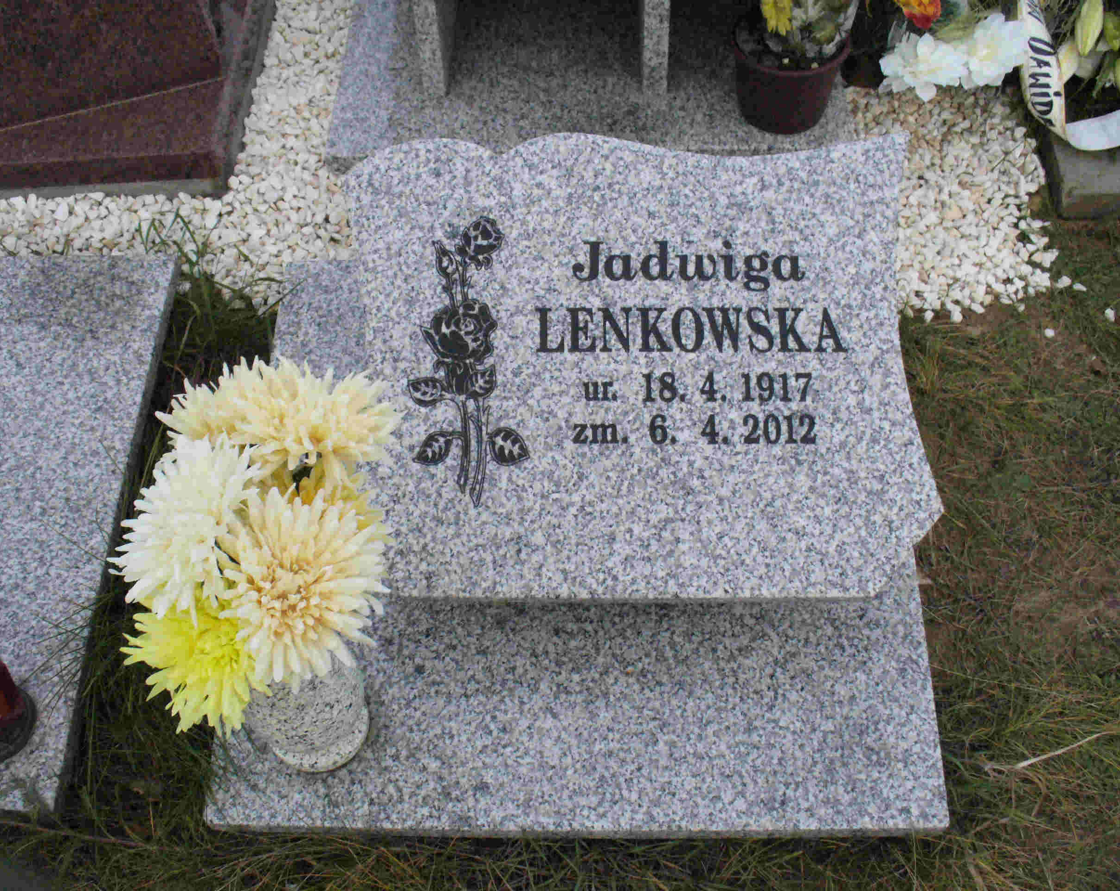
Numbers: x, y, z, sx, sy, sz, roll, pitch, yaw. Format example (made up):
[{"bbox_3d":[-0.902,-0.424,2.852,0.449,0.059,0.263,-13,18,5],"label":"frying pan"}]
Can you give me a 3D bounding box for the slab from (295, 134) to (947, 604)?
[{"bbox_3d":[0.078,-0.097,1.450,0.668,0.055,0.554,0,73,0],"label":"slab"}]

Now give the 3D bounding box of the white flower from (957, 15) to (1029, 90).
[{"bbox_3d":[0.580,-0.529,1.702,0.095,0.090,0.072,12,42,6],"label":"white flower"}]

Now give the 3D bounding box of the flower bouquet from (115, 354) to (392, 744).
[{"bbox_3d":[-0.269,0.089,1.121,0.240,0.290,0.270,0,59,2],"label":"flower bouquet"}]

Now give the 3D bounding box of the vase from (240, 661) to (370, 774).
[{"bbox_3d":[-0.266,0.244,1.284,0.130,0.200,0.130,0,59,2],"label":"vase"}]

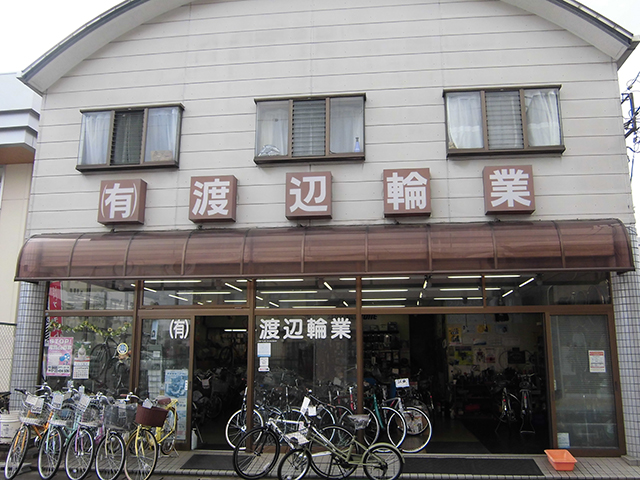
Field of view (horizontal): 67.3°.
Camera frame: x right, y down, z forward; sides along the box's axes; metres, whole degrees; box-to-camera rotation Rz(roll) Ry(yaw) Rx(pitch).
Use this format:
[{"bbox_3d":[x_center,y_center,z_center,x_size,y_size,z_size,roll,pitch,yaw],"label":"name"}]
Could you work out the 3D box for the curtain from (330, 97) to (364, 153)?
[{"bbox_3d":[0.419,-1.808,7.538,0.525,0.913,0.090,-1,-10,5],"label":"curtain"}]

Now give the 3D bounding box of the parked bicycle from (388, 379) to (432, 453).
[{"bbox_3d":[1.058,2.678,7.505,0.580,1.030,1.580,4,-11,-21],"label":"parked bicycle"}]

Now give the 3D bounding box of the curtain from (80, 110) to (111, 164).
[{"bbox_3d":[-3.708,-1.678,7.926,0.531,0.925,0.090,-1,-10,5],"label":"curtain"}]

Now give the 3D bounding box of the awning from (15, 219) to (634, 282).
[{"bbox_3d":[-0.177,0.160,7.151,8.850,0.800,0.520,-1,-10,5],"label":"awning"}]

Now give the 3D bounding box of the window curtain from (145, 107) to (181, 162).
[{"bbox_3d":[-2.577,-1.722,7.883,0.539,0.922,0.100,-1,-9,5],"label":"window curtain"}]

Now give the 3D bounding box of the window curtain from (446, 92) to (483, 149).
[{"bbox_3d":[2.216,-1.831,7.363,0.530,0.900,0.090,-1,-10,5],"label":"window curtain"}]

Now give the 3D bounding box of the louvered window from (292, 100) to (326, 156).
[{"bbox_3d":[-0.164,-1.756,7.562,0.534,0.923,0.080,-1,-9,5],"label":"louvered window"}]

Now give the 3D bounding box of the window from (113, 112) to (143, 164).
[{"bbox_3d":[-3.130,-1.675,7.838,0.504,0.924,0.080,-1,-9,5],"label":"window"}]

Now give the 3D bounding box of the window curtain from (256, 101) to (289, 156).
[{"bbox_3d":[-0.753,-1.770,7.648,0.509,0.910,0.090,-1,-10,5],"label":"window curtain"}]

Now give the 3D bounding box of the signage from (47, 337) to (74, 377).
[{"bbox_3d":[-4.179,1.883,7.734,0.415,0.604,0.020,-1,-9,5],"label":"signage"}]

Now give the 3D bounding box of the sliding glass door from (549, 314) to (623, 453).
[{"bbox_3d":[3.768,2.026,6.874,0.935,1.940,0.070,-1,-10,5],"label":"sliding glass door"}]

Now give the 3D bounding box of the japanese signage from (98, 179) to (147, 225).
[{"bbox_3d":[-3.188,-0.609,7.796,0.671,0.677,0.230,-1,-9,5],"label":"japanese signage"}]

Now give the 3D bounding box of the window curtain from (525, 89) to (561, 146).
[{"bbox_3d":[3.404,-1.863,7.323,0.491,0.901,0.100,-1,-9,5],"label":"window curtain"}]

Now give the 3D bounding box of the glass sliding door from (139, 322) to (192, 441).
[{"bbox_3d":[-2.354,2.143,7.247,0.870,1.920,0.050,-1,-9,5],"label":"glass sliding door"}]

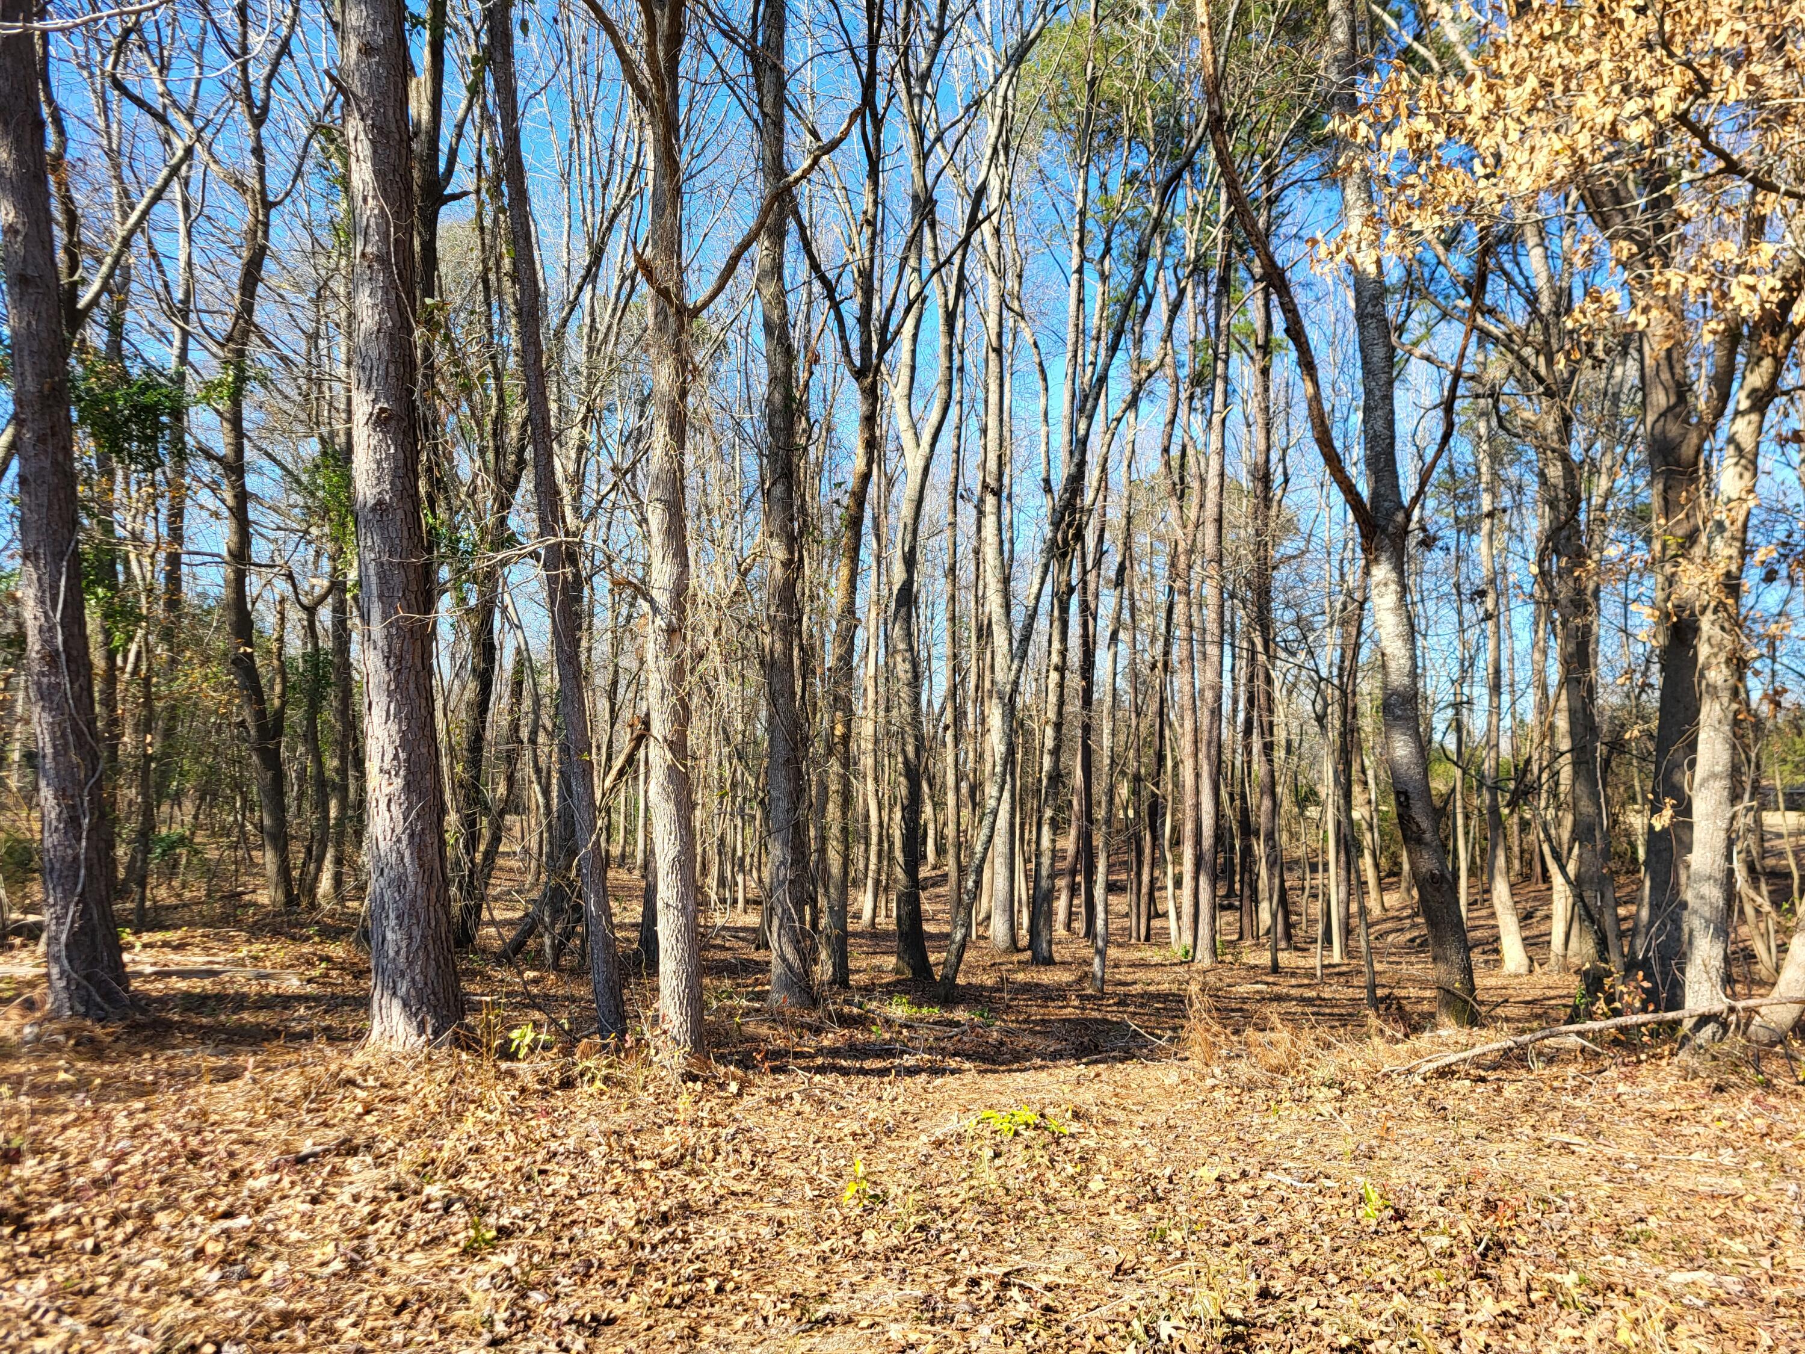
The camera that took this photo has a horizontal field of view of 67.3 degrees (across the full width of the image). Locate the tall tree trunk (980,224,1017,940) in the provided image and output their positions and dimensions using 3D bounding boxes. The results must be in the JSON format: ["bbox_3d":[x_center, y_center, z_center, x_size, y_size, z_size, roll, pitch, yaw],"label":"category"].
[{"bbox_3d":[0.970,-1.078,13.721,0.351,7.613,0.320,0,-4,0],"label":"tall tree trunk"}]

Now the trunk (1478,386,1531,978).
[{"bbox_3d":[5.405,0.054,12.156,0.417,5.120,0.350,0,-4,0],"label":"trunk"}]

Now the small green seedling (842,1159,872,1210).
[{"bbox_3d":[-0.170,1.915,5.164,0.108,0.158,0.100,0,-4,0],"label":"small green seedling"}]

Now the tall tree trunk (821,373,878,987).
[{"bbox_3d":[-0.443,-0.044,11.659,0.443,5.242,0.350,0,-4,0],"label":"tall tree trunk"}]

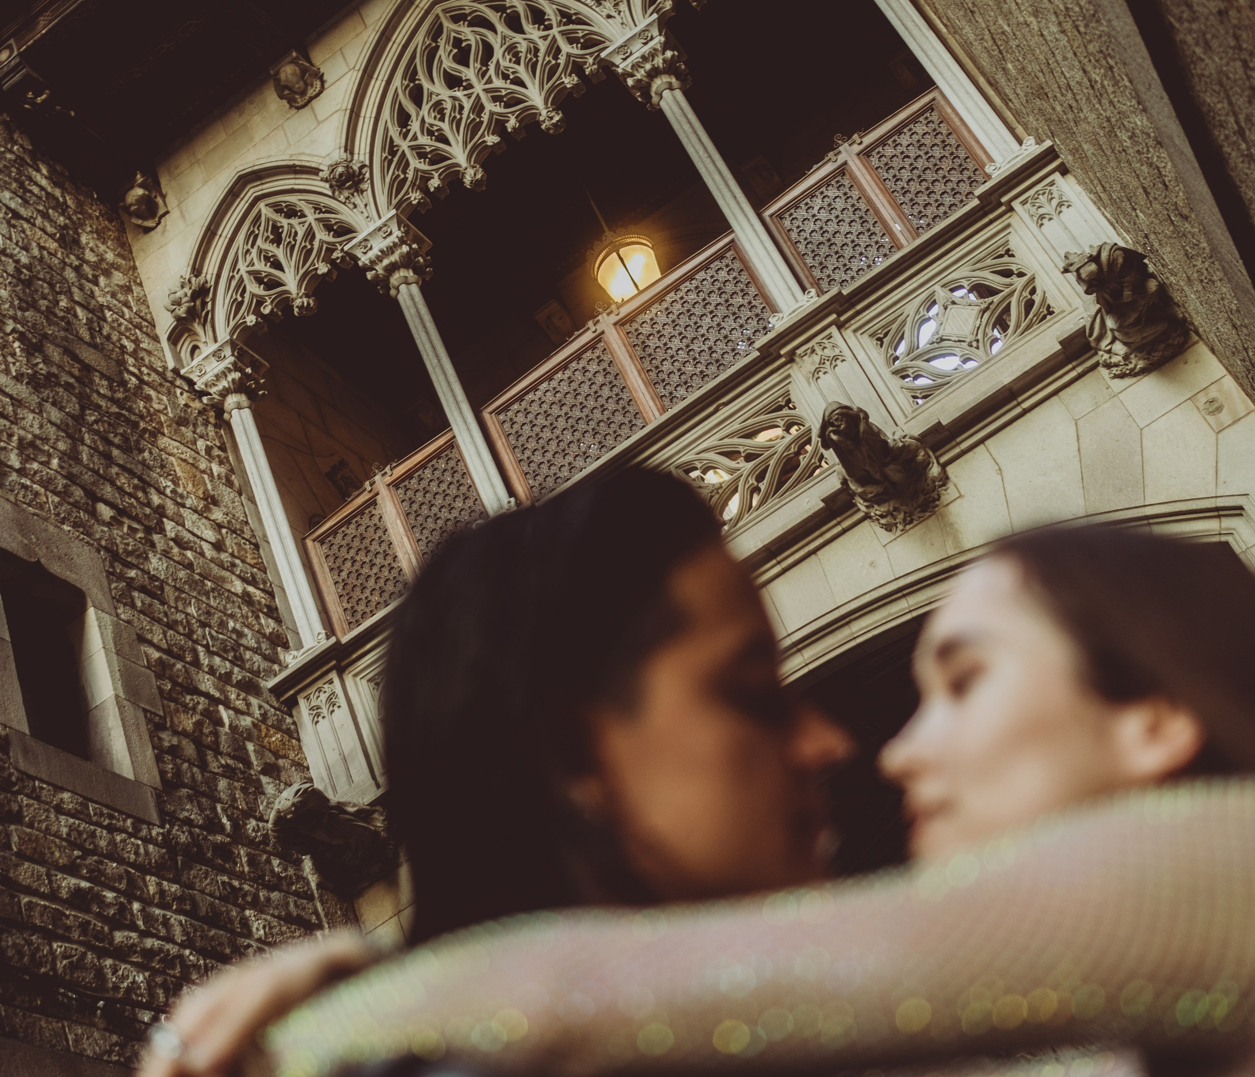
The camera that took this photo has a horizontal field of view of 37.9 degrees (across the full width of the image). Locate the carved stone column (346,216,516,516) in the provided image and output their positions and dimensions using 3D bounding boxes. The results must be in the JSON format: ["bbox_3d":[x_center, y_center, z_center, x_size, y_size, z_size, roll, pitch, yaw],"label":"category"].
[{"bbox_3d":[-0.889,-0.799,8.824,0.334,1.854,0.342,-34,-36,13],"label":"carved stone column"}]

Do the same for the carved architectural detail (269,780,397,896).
[{"bbox_3d":[-1.236,1.218,7.529,0.365,0.502,0.517,-34,-36,13],"label":"carved architectural detail"}]

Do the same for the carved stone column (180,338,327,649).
[{"bbox_3d":[-2.050,-0.210,10.466,0.387,2.286,0.378,-34,-36,12],"label":"carved stone column"}]

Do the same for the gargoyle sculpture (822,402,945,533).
[{"bbox_3d":[0.955,-0.275,6.916,0.365,0.502,0.517,-34,-36,13],"label":"gargoyle sculpture"}]

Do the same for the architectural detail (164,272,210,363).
[{"bbox_3d":[-2.681,-1.355,11.099,0.306,0.576,0.216,-34,-36,12],"label":"architectural detail"}]

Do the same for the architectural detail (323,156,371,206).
[{"bbox_3d":[-1.434,-1.839,9.377,0.228,0.274,0.228,-34,-36,13],"label":"architectural detail"}]

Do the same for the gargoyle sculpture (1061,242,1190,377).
[{"bbox_3d":[1.795,-0.842,6.678,0.365,0.502,0.517,-34,-36,13],"label":"gargoyle sculpture"}]

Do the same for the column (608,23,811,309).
[{"bbox_3d":[0.406,-1.673,8.457,0.334,1.854,0.342,-34,-36,13],"label":"column"}]

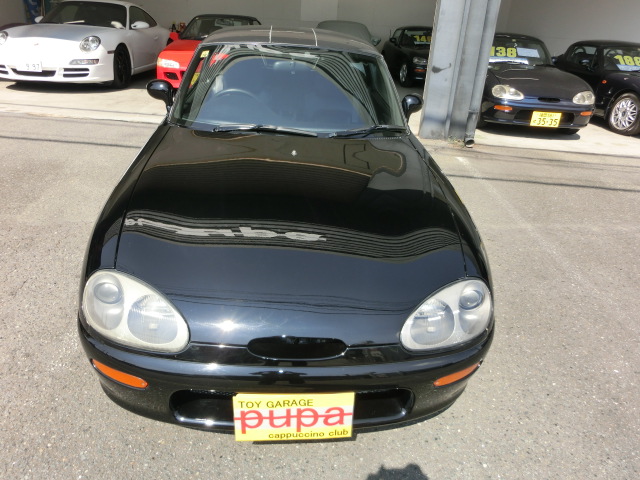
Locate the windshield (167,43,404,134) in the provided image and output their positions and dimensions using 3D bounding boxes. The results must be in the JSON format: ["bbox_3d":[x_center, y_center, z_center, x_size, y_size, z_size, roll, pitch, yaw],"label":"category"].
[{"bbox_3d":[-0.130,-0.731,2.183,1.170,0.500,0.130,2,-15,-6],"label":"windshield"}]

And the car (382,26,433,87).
[{"bbox_3d":[2.341,-4.335,10.443,1.395,1.185,3.295,-1,26,-9],"label":"car"}]

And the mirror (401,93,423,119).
[{"bbox_3d":[0.486,-0.706,2.345,0.138,0.130,0.100,2,28,-6],"label":"mirror"}]

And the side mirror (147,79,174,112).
[{"bbox_3d":[-0.793,-0.722,2.210,0.138,0.130,0.100,2,28,-6],"label":"side mirror"}]

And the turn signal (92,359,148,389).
[{"bbox_3d":[-0.566,0.377,1.246,0.197,0.042,0.050,14,30,16],"label":"turn signal"}]

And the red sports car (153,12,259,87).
[{"bbox_3d":[-1.544,-3.091,7.407,1.395,1.175,3.295,4,26,0],"label":"red sports car"}]

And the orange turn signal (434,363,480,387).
[{"bbox_3d":[0.423,0.404,1.345,0.197,0.042,0.050,-12,32,-27],"label":"orange turn signal"}]

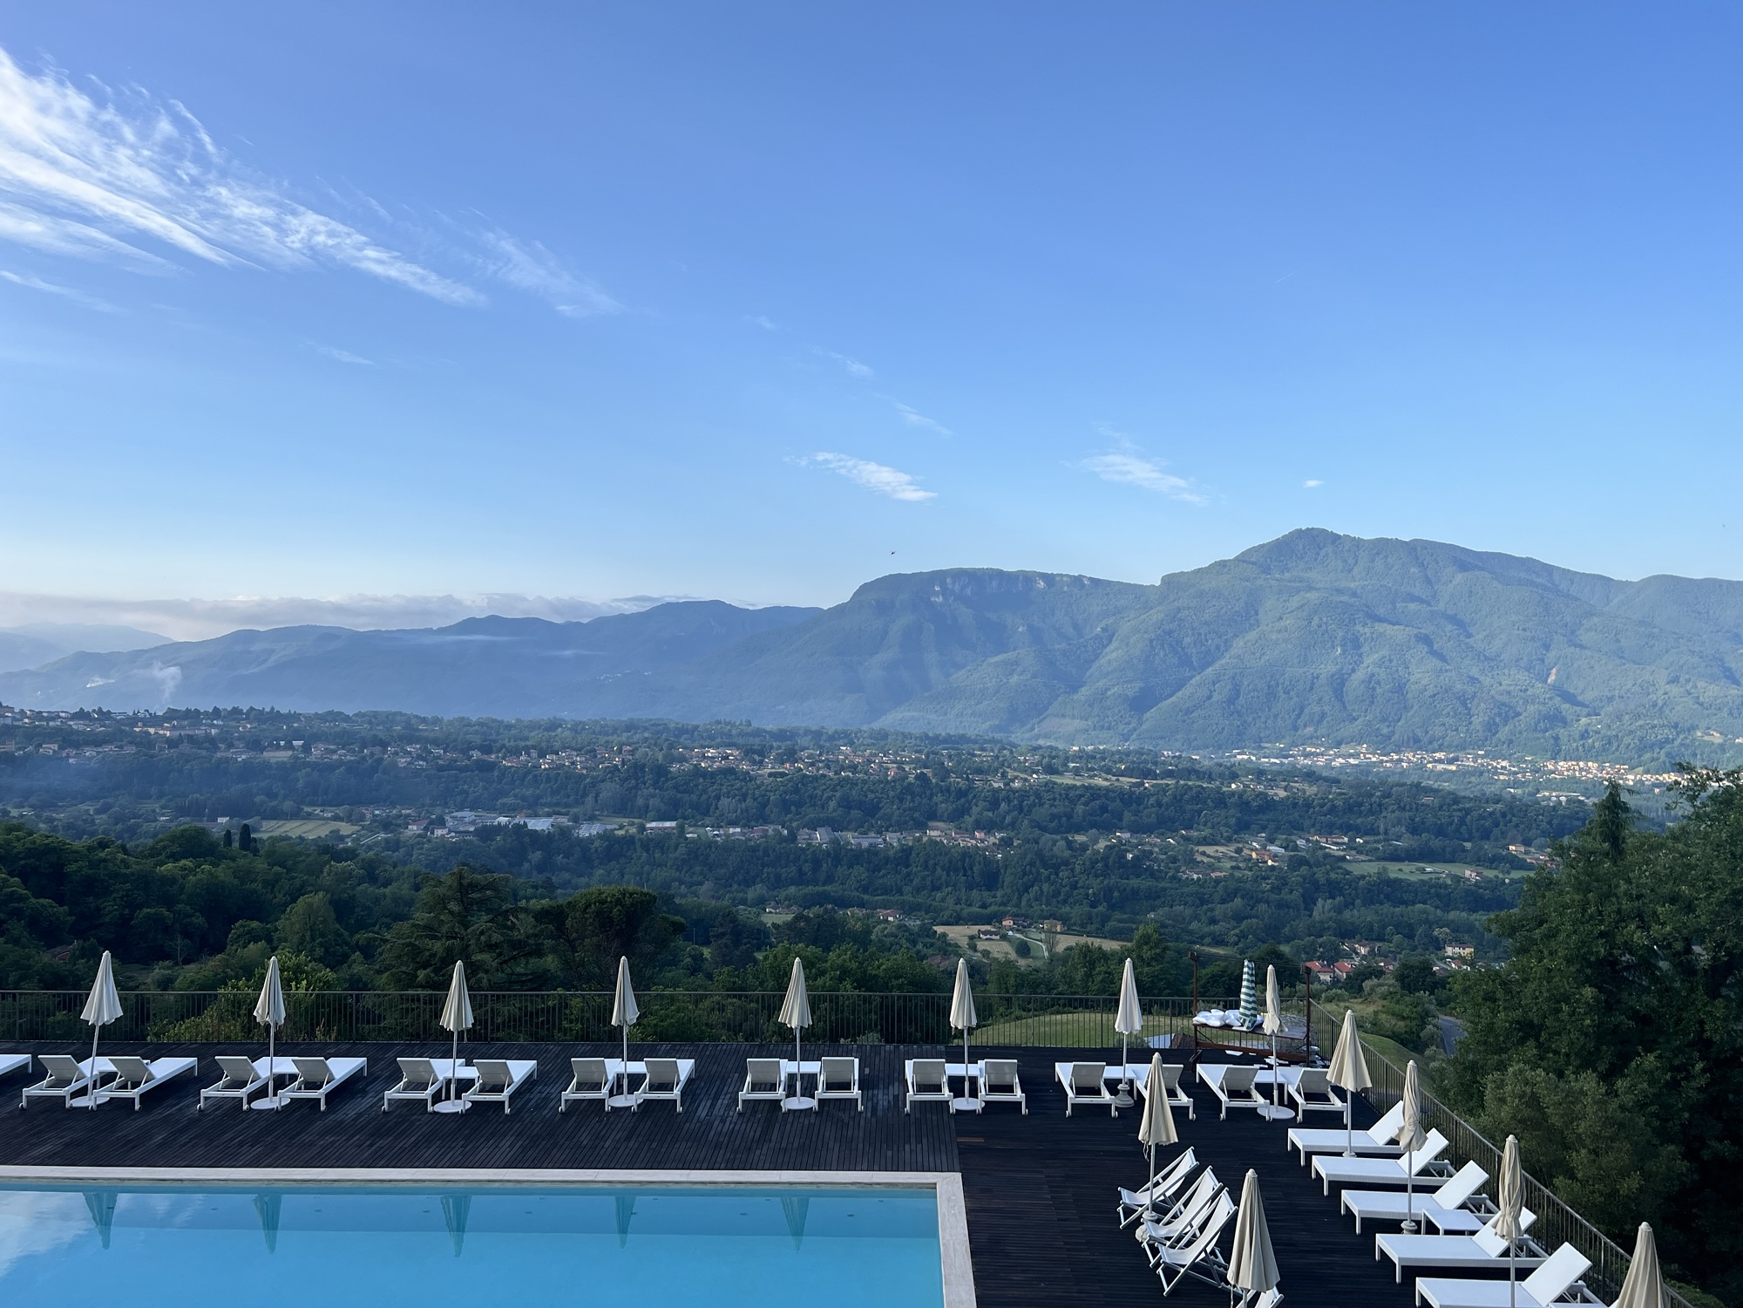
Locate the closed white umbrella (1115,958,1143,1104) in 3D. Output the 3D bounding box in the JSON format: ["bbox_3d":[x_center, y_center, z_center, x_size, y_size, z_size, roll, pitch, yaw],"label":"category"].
[{"bbox_3d":[4.335,6.404,22.220,0.490,2.490,0.490,2,-1,1],"label":"closed white umbrella"}]

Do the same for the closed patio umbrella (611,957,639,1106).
[{"bbox_3d":[-4.213,6.427,22.455,0.570,2.490,0.570,-1,-1,1],"label":"closed patio umbrella"}]

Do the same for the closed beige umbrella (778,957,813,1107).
[{"bbox_3d":[-1.237,6.418,22.300,0.590,2.490,0.590,0,-1,1],"label":"closed beige umbrella"}]

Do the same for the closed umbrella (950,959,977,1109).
[{"bbox_3d":[1.597,6.416,22.270,0.560,2.480,0.560,-2,-1,1],"label":"closed umbrella"}]

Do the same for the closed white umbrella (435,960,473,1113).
[{"bbox_3d":[-7.053,6.446,22.259,0.590,2.460,0.590,2,-1,1],"label":"closed white umbrella"}]

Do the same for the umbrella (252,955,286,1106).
[{"bbox_3d":[-10.237,6.433,22.393,0.590,2.510,0.590,0,-1,1],"label":"umbrella"}]

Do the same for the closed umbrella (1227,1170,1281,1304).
[{"bbox_3d":[3.654,6.224,12.777,0.530,2.390,0.530,3,-1,1],"label":"closed umbrella"}]

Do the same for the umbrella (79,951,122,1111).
[{"bbox_3d":[-13.273,6.402,22.492,0.700,2.600,0.700,6,-1,1],"label":"umbrella"}]

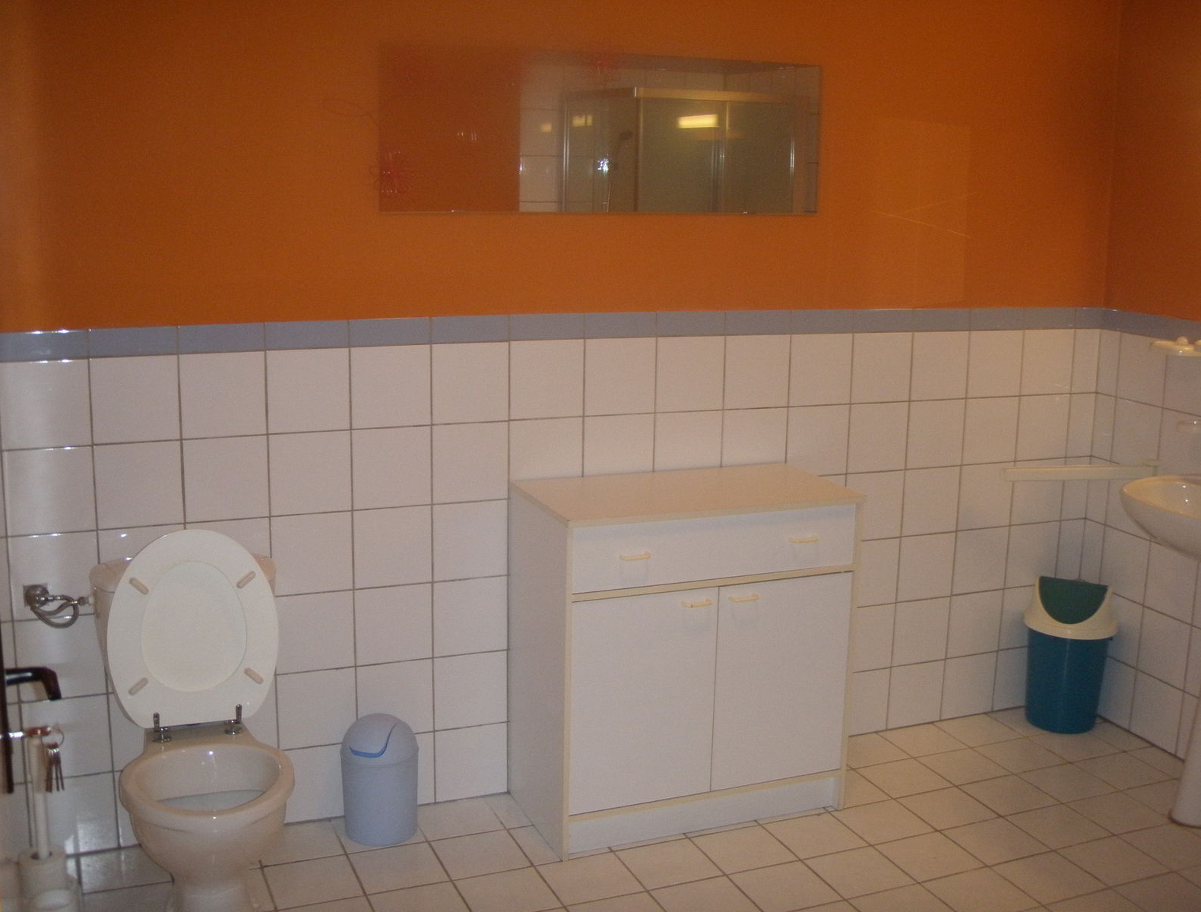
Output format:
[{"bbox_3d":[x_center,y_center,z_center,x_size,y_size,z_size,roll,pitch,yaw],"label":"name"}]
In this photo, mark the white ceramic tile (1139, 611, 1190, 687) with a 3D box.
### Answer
[{"bbox_3d":[1.641,0.555,3.874,0.010,0.199,0.199,-4,12,-22],"label":"white ceramic tile"}]

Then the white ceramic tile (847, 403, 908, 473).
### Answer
[{"bbox_3d":[0.787,-0.051,3.787,0.198,0.198,0.010,-4,13,-22],"label":"white ceramic tile"}]

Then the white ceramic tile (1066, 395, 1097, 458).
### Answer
[{"bbox_3d":[1.464,-0.093,4.068,0.100,0.200,0.010,-4,12,-22],"label":"white ceramic tile"}]

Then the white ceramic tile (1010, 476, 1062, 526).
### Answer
[{"bbox_3d":[1.327,0.109,4.051,0.200,0.200,0.010,-4,12,-22],"label":"white ceramic tile"}]

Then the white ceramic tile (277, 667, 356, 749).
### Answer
[{"bbox_3d":[-0.702,0.627,3.319,0.198,0.198,0.010,-4,13,-22],"label":"white ceramic tile"}]

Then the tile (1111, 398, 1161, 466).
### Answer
[{"bbox_3d":[1.574,-0.059,3.916,0.010,0.200,0.200,-3,12,-21],"label":"tile"}]

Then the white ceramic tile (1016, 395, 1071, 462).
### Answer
[{"bbox_3d":[1.330,-0.086,4.019,0.198,0.198,0.010,-4,12,-22],"label":"white ceramic tile"}]

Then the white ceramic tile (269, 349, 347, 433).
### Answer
[{"bbox_3d":[-0.690,-0.154,3.152,0.199,0.199,0.010,-4,12,-22],"label":"white ceramic tile"}]

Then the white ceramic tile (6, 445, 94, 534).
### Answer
[{"bbox_3d":[-1.232,0.075,2.989,0.199,0.199,0.010,-4,12,-22],"label":"white ceramic tile"}]

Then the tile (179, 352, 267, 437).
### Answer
[{"bbox_3d":[-0.871,-0.142,3.079,0.198,0.198,0.010,-4,12,-22],"label":"tile"}]

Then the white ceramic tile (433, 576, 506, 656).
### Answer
[{"bbox_3d":[-0.331,0.411,3.421,0.198,0.198,0.010,-4,12,-22],"label":"white ceramic tile"}]

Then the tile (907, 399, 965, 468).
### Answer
[{"bbox_3d":[0.971,-0.062,3.862,0.200,0.200,0.010,-4,12,-22],"label":"tile"}]

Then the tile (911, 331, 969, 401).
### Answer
[{"bbox_3d":[0.974,-0.258,3.836,0.199,0.199,0.010,-4,12,-22],"label":"tile"}]

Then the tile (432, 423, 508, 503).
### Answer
[{"bbox_3d":[-0.326,0.019,3.343,0.198,0.198,0.010,-4,13,-22],"label":"tile"}]

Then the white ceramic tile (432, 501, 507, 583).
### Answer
[{"bbox_3d":[-0.330,0.216,3.384,0.198,0.198,0.010,-4,13,-22],"label":"white ceramic tile"}]

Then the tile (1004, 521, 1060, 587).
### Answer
[{"bbox_3d":[1.323,0.302,4.098,0.198,0.198,0.010,-4,12,-22],"label":"tile"}]

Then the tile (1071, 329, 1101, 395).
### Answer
[{"bbox_3d":[1.466,-0.286,4.029,0.100,0.200,0.010,-4,12,-22],"label":"tile"}]

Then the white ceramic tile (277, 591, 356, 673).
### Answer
[{"bbox_3d":[-0.701,0.433,3.283,0.199,0.199,0.010,-4,12,-22],"label":"white ceramic tile"}]

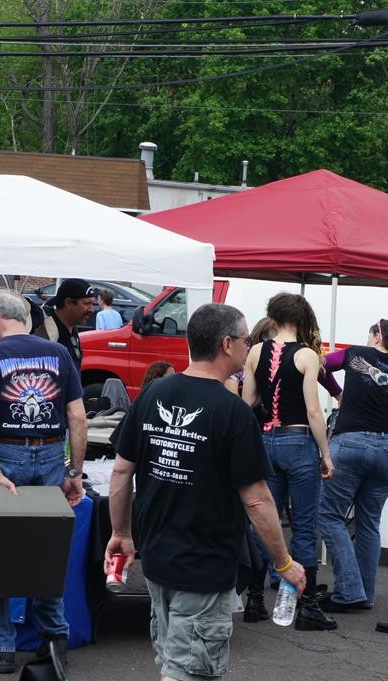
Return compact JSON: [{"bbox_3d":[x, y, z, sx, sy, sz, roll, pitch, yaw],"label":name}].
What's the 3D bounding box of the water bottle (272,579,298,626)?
[{"bbox_3d":[0.311,0.829,7.550,0.065,0.200,0.065,12,-9,0],"label":"water bottle"}]

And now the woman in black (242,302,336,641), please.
[{"bbox_3d":[0.505,0.646,12.450,0.490,1.750,0.400,3,1,12],"label":"woman in black"}]

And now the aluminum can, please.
[{"bbox_3d":[-0.258,0.775,7.800,0.066,0.122,0.066,2,-30,1],"label":"aluminum can"}]

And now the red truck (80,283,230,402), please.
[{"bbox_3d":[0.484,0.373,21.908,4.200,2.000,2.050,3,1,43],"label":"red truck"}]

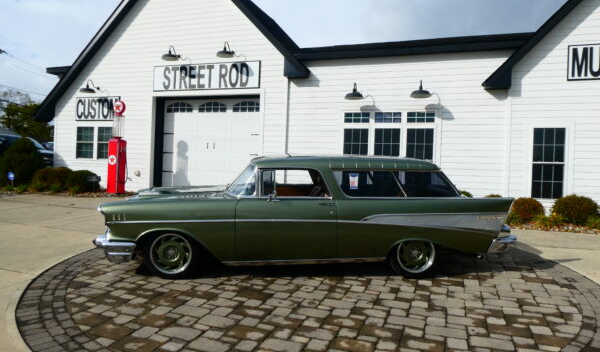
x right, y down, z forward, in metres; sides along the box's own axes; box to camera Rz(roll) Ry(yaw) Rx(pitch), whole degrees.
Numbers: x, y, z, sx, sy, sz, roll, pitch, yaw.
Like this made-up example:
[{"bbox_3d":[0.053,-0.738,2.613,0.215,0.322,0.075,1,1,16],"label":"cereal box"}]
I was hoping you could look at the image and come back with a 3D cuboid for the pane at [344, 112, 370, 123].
[{"bbox_3d":[1.481,-1.520,10.846,0.657,0.258,0.050,2,0,19],"label":"pane"}]

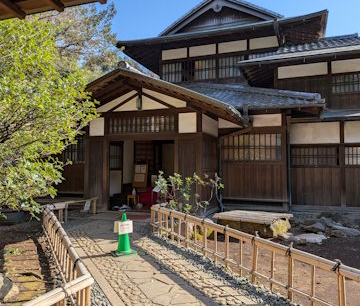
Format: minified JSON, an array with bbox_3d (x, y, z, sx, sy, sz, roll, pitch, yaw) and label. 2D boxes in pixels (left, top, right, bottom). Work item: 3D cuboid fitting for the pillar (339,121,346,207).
[{"bbox_3d":[4.635,0.323,9.505,0.120,2.440,0.120,-1,-2,21],"label":"pillar"}]

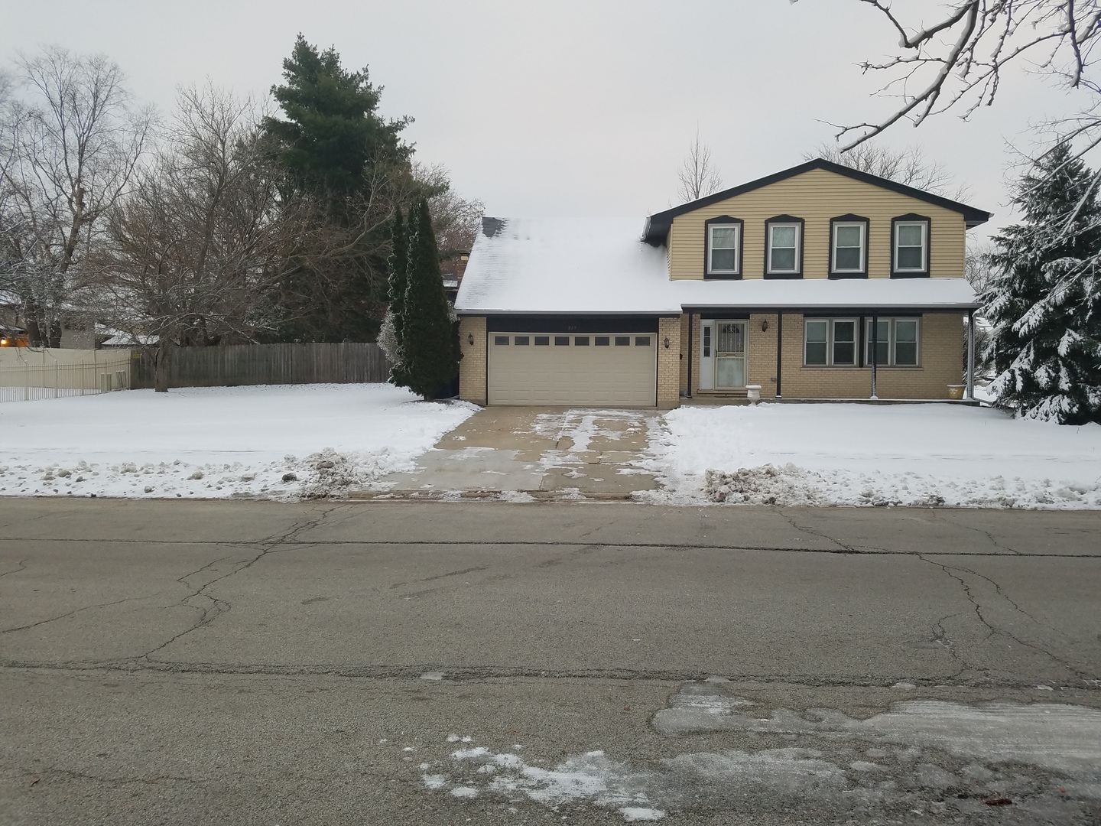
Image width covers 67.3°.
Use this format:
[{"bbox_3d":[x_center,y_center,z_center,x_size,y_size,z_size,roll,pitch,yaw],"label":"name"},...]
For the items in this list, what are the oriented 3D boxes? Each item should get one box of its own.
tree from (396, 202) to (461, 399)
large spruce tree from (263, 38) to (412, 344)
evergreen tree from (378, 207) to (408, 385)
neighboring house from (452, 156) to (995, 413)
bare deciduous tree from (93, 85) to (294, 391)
[{"bbox_3d":[-3.499,-3.247,23.607,1.950,5.710,1.900,1,2,5],"label":"tree"},{"bbox_3d":[-11.527,-11.034,44.620,8.100,18.960,8.000,1,2,5],"label":"large spruce tree"},{"bbox_3d":[-4.575,-3.400,24.903,1.250,5.650,1.250,1,2,5],"label":"evergreen tree"},{"bbox_3d":[5.277,-3.929,27.747,15.200,7.200,9.500,1,2,5],"label":"neighboring house"},{"bbox_3d":[-13.978,-6.844,32.274,7.900,12.090,7.500,1,2,5],"label":"bare deciduous tree"}]

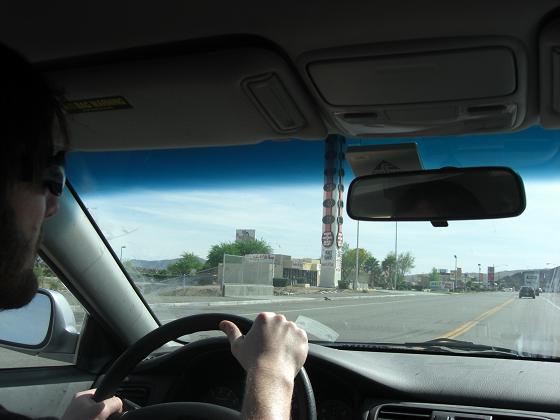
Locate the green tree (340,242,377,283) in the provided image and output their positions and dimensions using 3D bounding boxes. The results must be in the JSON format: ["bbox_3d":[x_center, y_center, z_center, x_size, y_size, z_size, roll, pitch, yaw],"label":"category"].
[{"bbox_3d":[14.873,10.196,115.000,7.110,8.230,6.400,0,-7,22],"label":"green tree"}]

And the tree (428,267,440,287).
[{"bbox_3d":[41.471,18.119,165.000,3.220,5.910,3.060,0,-7,22],"label":"tree"}]

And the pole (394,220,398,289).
[{"bbox_3d":[19.900,7.089,105.000,0.300,13.300,0.300,0,-7,22],"label":"pole"}]

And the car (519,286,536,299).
[{"bbox_3d":[28.990,9.663,72.000,1.780,1.450,4.500,0,-7,22],"label":"car"}]

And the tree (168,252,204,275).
[{"bbox_3d":[-13.385,8.017,88.000,5.150,3.870,4.640,0,-7,22],"label":"tree"}]

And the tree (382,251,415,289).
[{"bbox_3d":[21.591,10.932,112.000,5.830,7.110,5.540,0,-7,22],"label":"tree"}]

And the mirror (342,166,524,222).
[{"bbox_3d":[0.210,-0.020,0.845,0.245,0.068,0.040,-2,-3,30],"label":"mirror"}]

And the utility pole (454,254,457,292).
[{"bbox_3d":[41.398,14.979,145.000,0.500,9.000,0.500,0,-7,22],"label":"utility pole"}]

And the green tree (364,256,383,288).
[{"bbox_3d":[16.854,11.206,112.000,3.640,6.190,3.460,0,-7,22],"label":"green tree"}]

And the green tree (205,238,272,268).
[{"bbox_3d":[-5.941,7.086,88.000,9.730,6.010,7.790,0,-7,22],"label":"green tree"}]

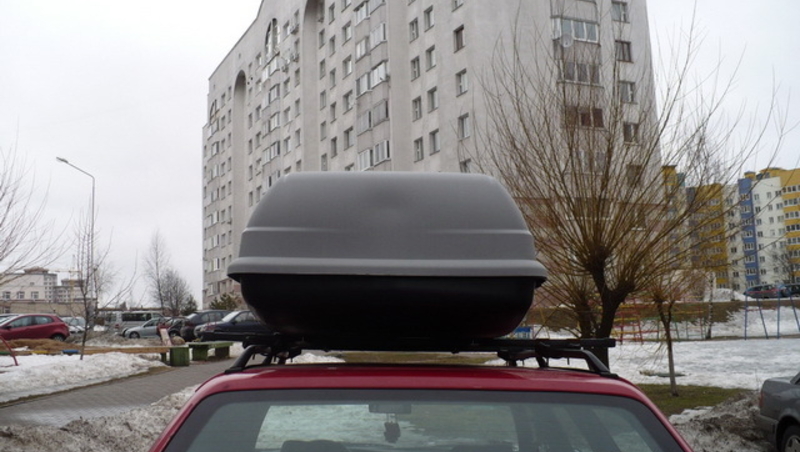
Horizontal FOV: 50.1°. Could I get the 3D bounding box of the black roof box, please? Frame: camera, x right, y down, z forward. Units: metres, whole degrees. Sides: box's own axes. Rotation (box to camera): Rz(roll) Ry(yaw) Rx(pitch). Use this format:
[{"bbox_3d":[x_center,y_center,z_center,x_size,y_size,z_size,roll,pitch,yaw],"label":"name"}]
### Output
[{"bbox_3d":[-0.070,0.135,2.980,0.820,0.460,1.680,-1,-6,-3],"label":"black roof box"}]

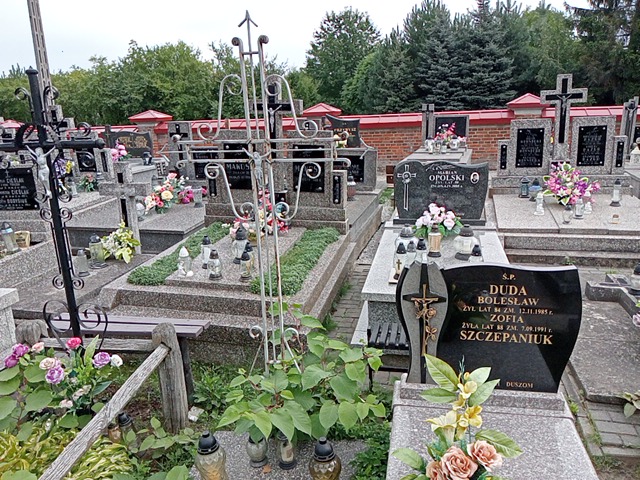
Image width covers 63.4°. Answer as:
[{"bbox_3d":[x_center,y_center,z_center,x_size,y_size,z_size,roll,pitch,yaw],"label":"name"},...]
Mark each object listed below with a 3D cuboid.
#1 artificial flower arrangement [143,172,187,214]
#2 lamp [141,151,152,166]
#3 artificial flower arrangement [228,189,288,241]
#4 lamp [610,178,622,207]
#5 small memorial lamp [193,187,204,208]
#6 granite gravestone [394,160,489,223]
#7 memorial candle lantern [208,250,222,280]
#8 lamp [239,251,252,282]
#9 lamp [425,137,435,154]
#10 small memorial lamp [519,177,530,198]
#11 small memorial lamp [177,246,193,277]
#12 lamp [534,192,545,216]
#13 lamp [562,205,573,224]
[{"bbox_3d":[-1.872,-0.566,6.236,0.529,0.477,0.396,2,16,13],"label":"artificial flower arrangement"},{"bbox_3d":[-3.986,-1.871,11.873,0.200,0.292,0.200,1,15,13],"label":"lamp"},{"bbox_3d":[-0.596,-0.240,5.011,0.593,0.503,0.356,2,16,13],"label":"artificial flower arrangement"},{"bbox_3d":[3.703,-0.589,6.454,0.132,0.319,0.132,1,15,13],"label":"lamp"},{"bbox_3d":[-1.609,-0.564,6.841,0.112,0.260,0.112,1,16,12],"label":"small memorial lamp"},{"bbox_3d":[1.198,-0.487,5.149,0.900,0.585,0.130,1,16,12],"label":"granite gravestone"},{"bbox_3d":[-0.819,0.192,4.032,0.100,0.226,0.100,2,16,13],"label":"memorial candle lantern"},{"bbox_3d":[-0.636,0.224,4.409,0.094,0.255,0.094,1,15,13],"label":"lamp"},{"bbox_3d":[2.164,-1.866,10.197,0.170,0.302,0.170,1,15,13],"label":"lamp"},{"bbox_3d":[2.849,-0.735,7.195,0.139,0.288,0.139,1,16,12],"label":"small memorial lamp"},{"bbox_3d":[-1.082,0.167,4.139,0.110,0.229,0.099,2,16,13],"label":"small memorial lamp"},{"bbox_3d":[2.685,-0.441,6.314,0.116,0.254,0.116,1,15,13],"label":"lamp"},{"bbox_3d":[2.586,-0.266,5.387,0.086,0.194,0.086,2,16,13],"label":"lamp"}]

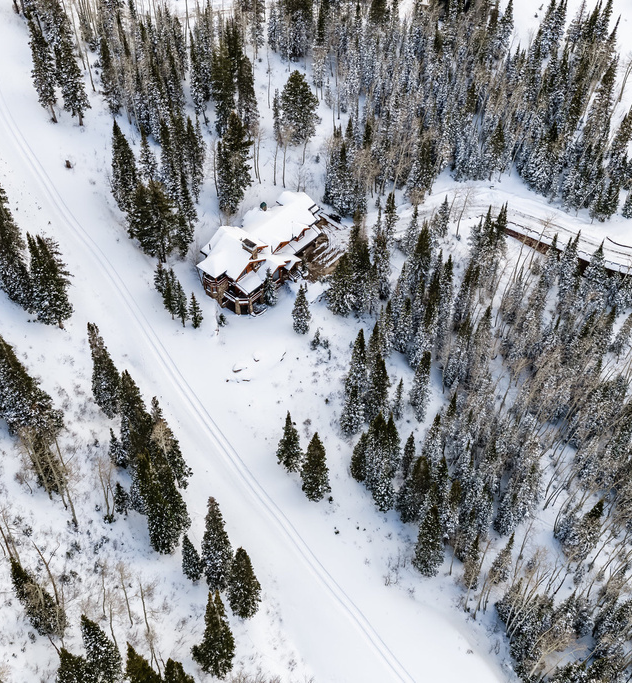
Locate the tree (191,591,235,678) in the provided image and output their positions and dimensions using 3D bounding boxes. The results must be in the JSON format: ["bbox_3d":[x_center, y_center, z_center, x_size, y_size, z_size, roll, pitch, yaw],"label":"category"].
[{"bbox_3d":[-12.500,32.950,92.070,5.350,17.140,5.350,2,45,0],"label":"tree"}]

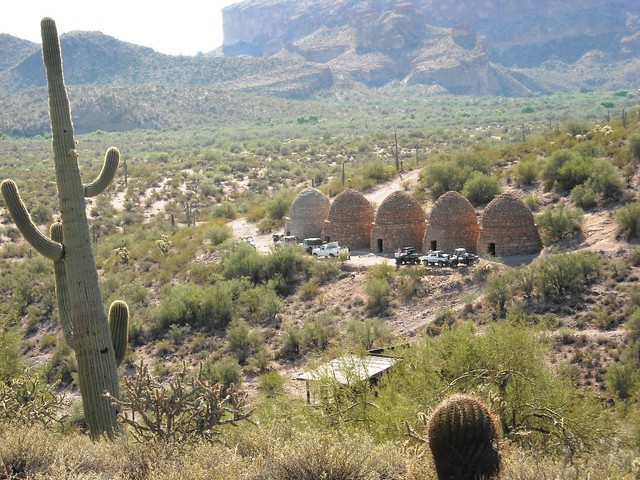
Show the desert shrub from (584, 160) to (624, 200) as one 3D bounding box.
[{"bbox_3d":[36.052,-7.540,246.000,4.900,4.700,4.600,-2,4,0],"label":"desert shrub"}]

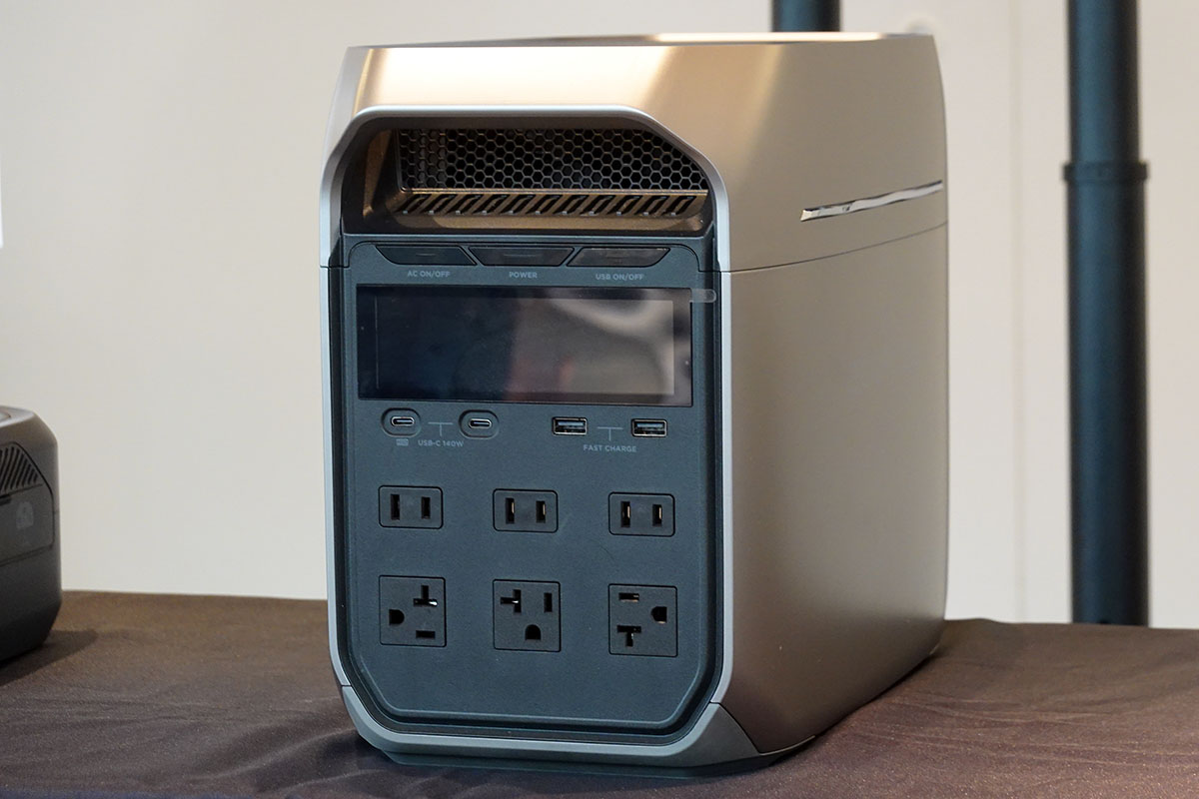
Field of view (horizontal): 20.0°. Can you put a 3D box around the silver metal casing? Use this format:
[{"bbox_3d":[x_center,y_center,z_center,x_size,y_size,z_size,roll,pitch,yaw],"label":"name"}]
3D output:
[{"bbox_3d":[0.030,-0.015,1.505,0.202,0.285,0.398,1,6,17],"label":"silver metal casing"}]

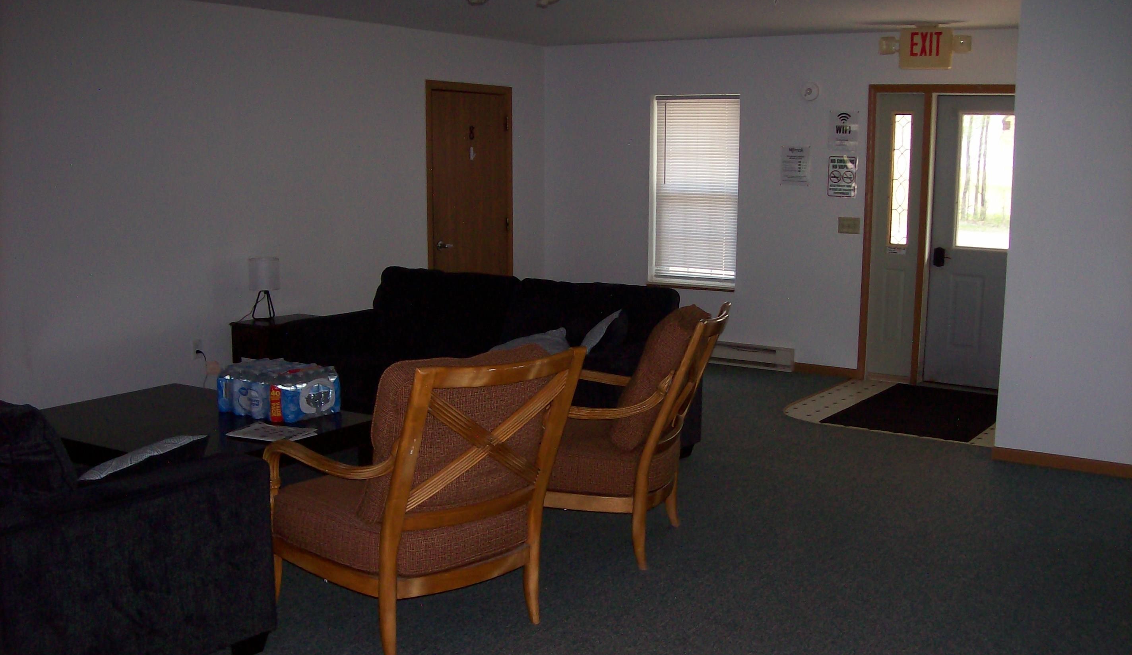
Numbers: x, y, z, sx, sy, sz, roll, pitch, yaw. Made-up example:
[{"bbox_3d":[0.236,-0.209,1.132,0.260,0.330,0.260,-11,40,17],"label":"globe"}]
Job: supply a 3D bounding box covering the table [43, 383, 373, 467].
[{"bbox_3d":[-1.660,0.627,5.141,1.310,0.470,1.010,6,10,31],"label":"table"}]

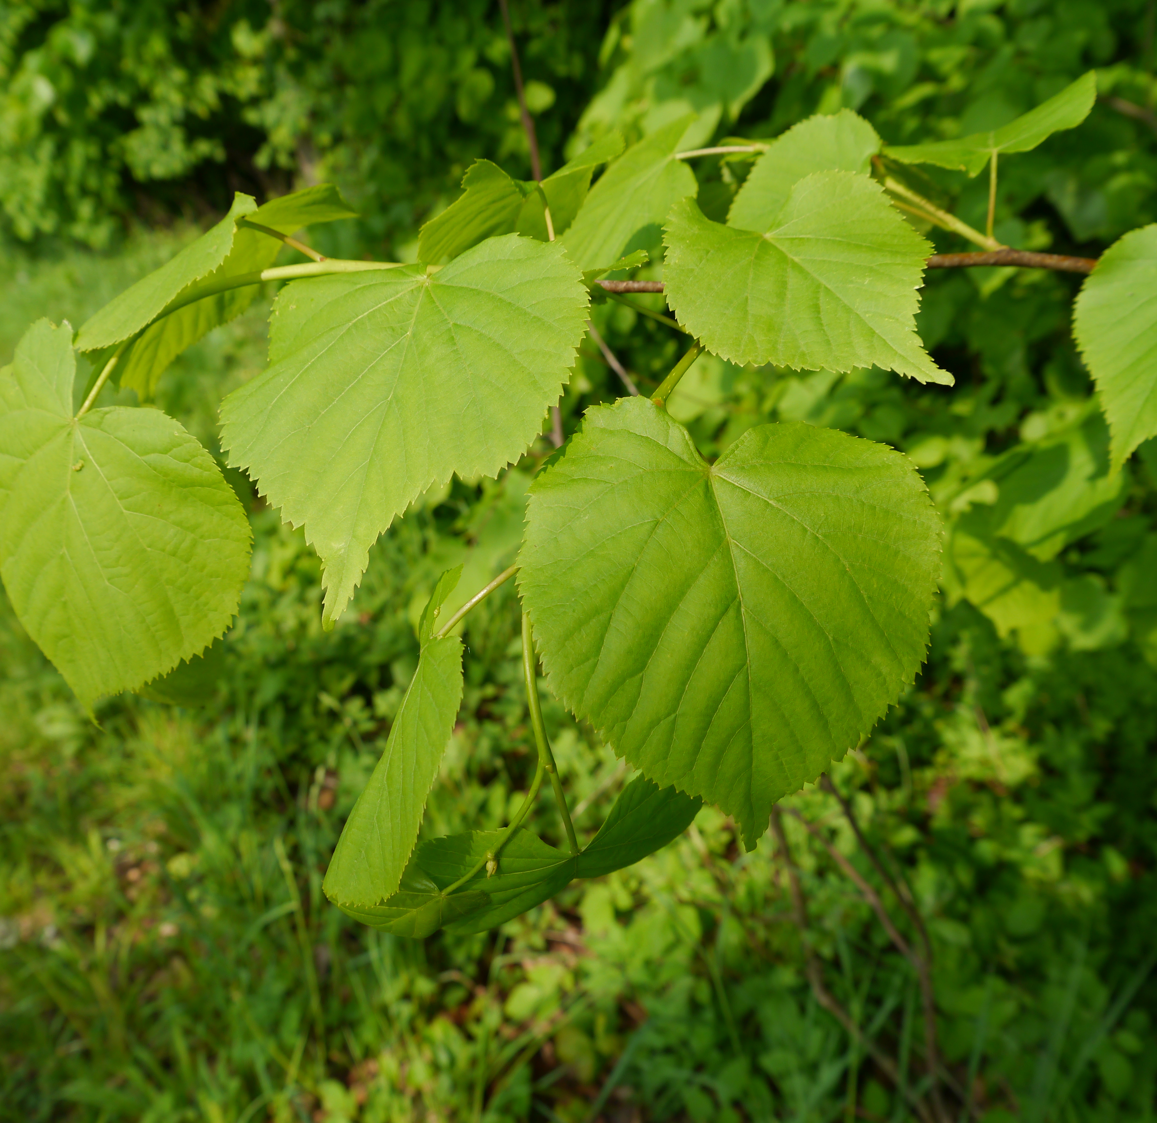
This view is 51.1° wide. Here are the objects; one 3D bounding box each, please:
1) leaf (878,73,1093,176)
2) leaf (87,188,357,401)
[{"bbox_3d":[0.132,-0.141,0.390,0.070,0.020,0.045,-14,19,11],"label":"leaf"},{"bbox_3d":[-0.110,-0.082,0.365,0.050,0.038,0.077,29,73,39],"label":"leaf"}]

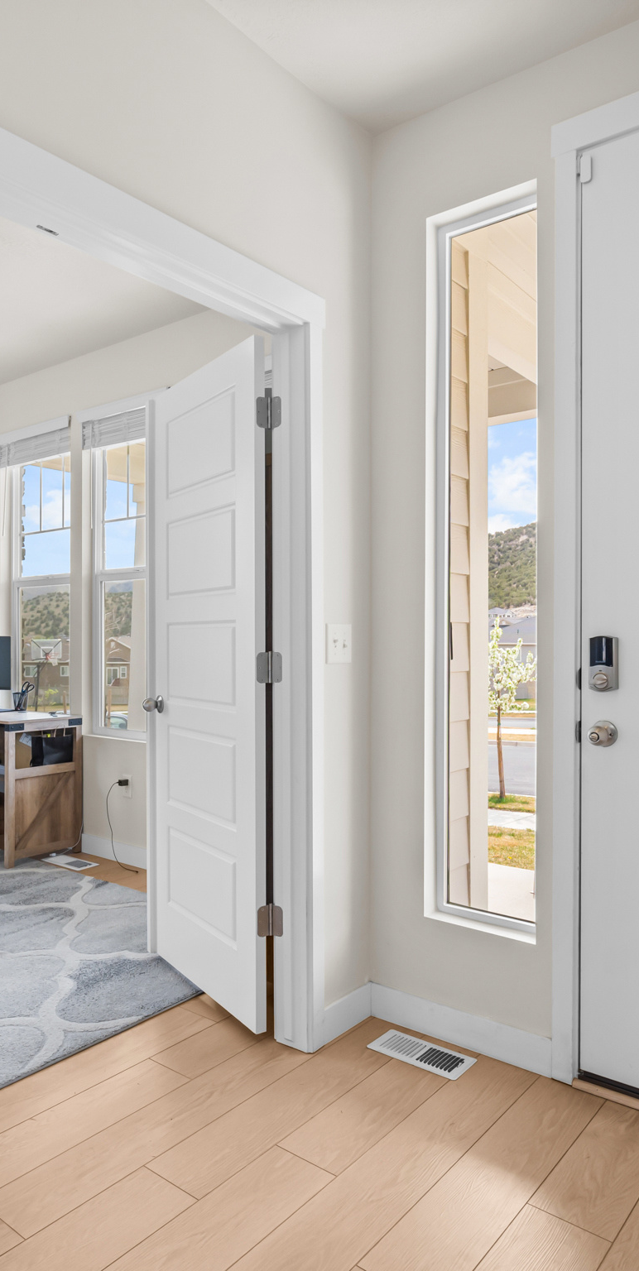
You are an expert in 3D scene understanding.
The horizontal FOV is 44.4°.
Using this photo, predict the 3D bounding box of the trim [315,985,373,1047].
[{"bbox_3d":[0.076,1.127,2.320,0.016,0.101,0.260,0,0,39],"label":"trim"}]

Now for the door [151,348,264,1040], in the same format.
[{"bbox_3d":[-0.390,0.148,2.598,0.040,2.030,0.762,0,0,-35],"label":"door"}]

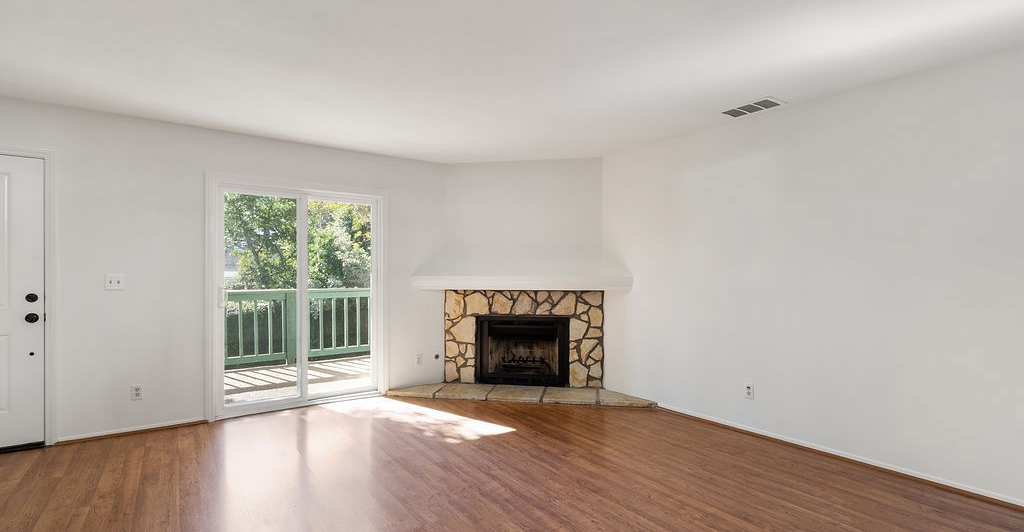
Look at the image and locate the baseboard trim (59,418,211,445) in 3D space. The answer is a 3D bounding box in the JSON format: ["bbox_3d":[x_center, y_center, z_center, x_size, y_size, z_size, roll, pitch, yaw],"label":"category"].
[{"bbox_3d":[-2.890,1.265,3.520,0.910,0.062,0.025,0,-1,-35],"label":"baseboard trim"}]

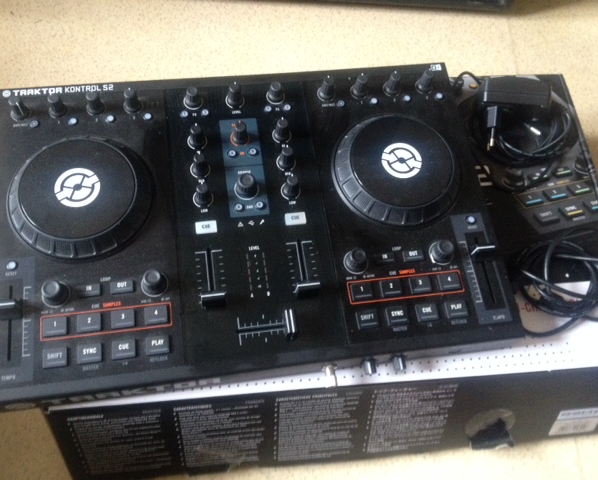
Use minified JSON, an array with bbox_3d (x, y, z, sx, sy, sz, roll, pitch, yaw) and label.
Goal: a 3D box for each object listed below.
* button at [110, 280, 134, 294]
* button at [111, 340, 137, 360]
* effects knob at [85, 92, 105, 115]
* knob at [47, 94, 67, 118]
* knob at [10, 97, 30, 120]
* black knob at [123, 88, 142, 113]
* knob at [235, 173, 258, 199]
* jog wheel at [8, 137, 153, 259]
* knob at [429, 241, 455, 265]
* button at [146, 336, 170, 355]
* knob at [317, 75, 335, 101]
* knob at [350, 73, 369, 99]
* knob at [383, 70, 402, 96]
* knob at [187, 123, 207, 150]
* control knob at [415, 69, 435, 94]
[{"bbox_3d":[-0.147,0.039,0.537,0.018,0.004,0.010,-6,67,-8],"label":"button"},{"bbox_3d":[-0.140,0.087,0.516,0.018,0.004,0.015,-6,67,-8],"label":"button"},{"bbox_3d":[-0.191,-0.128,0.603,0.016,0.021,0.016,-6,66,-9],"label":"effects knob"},{"bbox_3d":[-0.227,-0.127,0.605,0.016,0.019,0.016,-6,67,-9],"label":"knob"},{"bbox_3d":[-0.261,-0.124,0.600,0.016,0.019,0.016,2,66,-5],"label":"knob"},{"bbox_3d":[-0.159,-0.134,0.616,0.016,0.019,0.016,-6,67,-9],"label":"black knob"},{"bbox_3d":[-0.047,-0.051,0.592,0.020,0.017,0.020,-6,67,-9],"label":"knob"},{"bbox_3d":[-0.190,-0.042,0.562,0.124,0.017,0.124,-6,67,-8],"label":"jog wheel"},{"bbox_3d":[0.128,0.009,0.574,0.021,0.015,0.021,-6,67,-8],"label":"knob"},{"bbox_3d":[-0.113,0.085,0.521,0.018,0.005,0.016,-6,66,-9],"label":"button"},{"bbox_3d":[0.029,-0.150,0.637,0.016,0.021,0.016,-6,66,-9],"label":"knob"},{"bbox_3d":[0.061,-0.152,0.636,0.017,0.019,0.017,-6,67,-8],"label":"knob"},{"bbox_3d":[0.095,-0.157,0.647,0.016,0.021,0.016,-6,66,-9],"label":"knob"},{"bbox_3d":[-0.094,-0.096,0.595,0.017,0.019,0.017,-6,67,-8],"label":"knob"},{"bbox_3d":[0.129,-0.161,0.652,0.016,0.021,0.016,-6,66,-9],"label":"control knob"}]

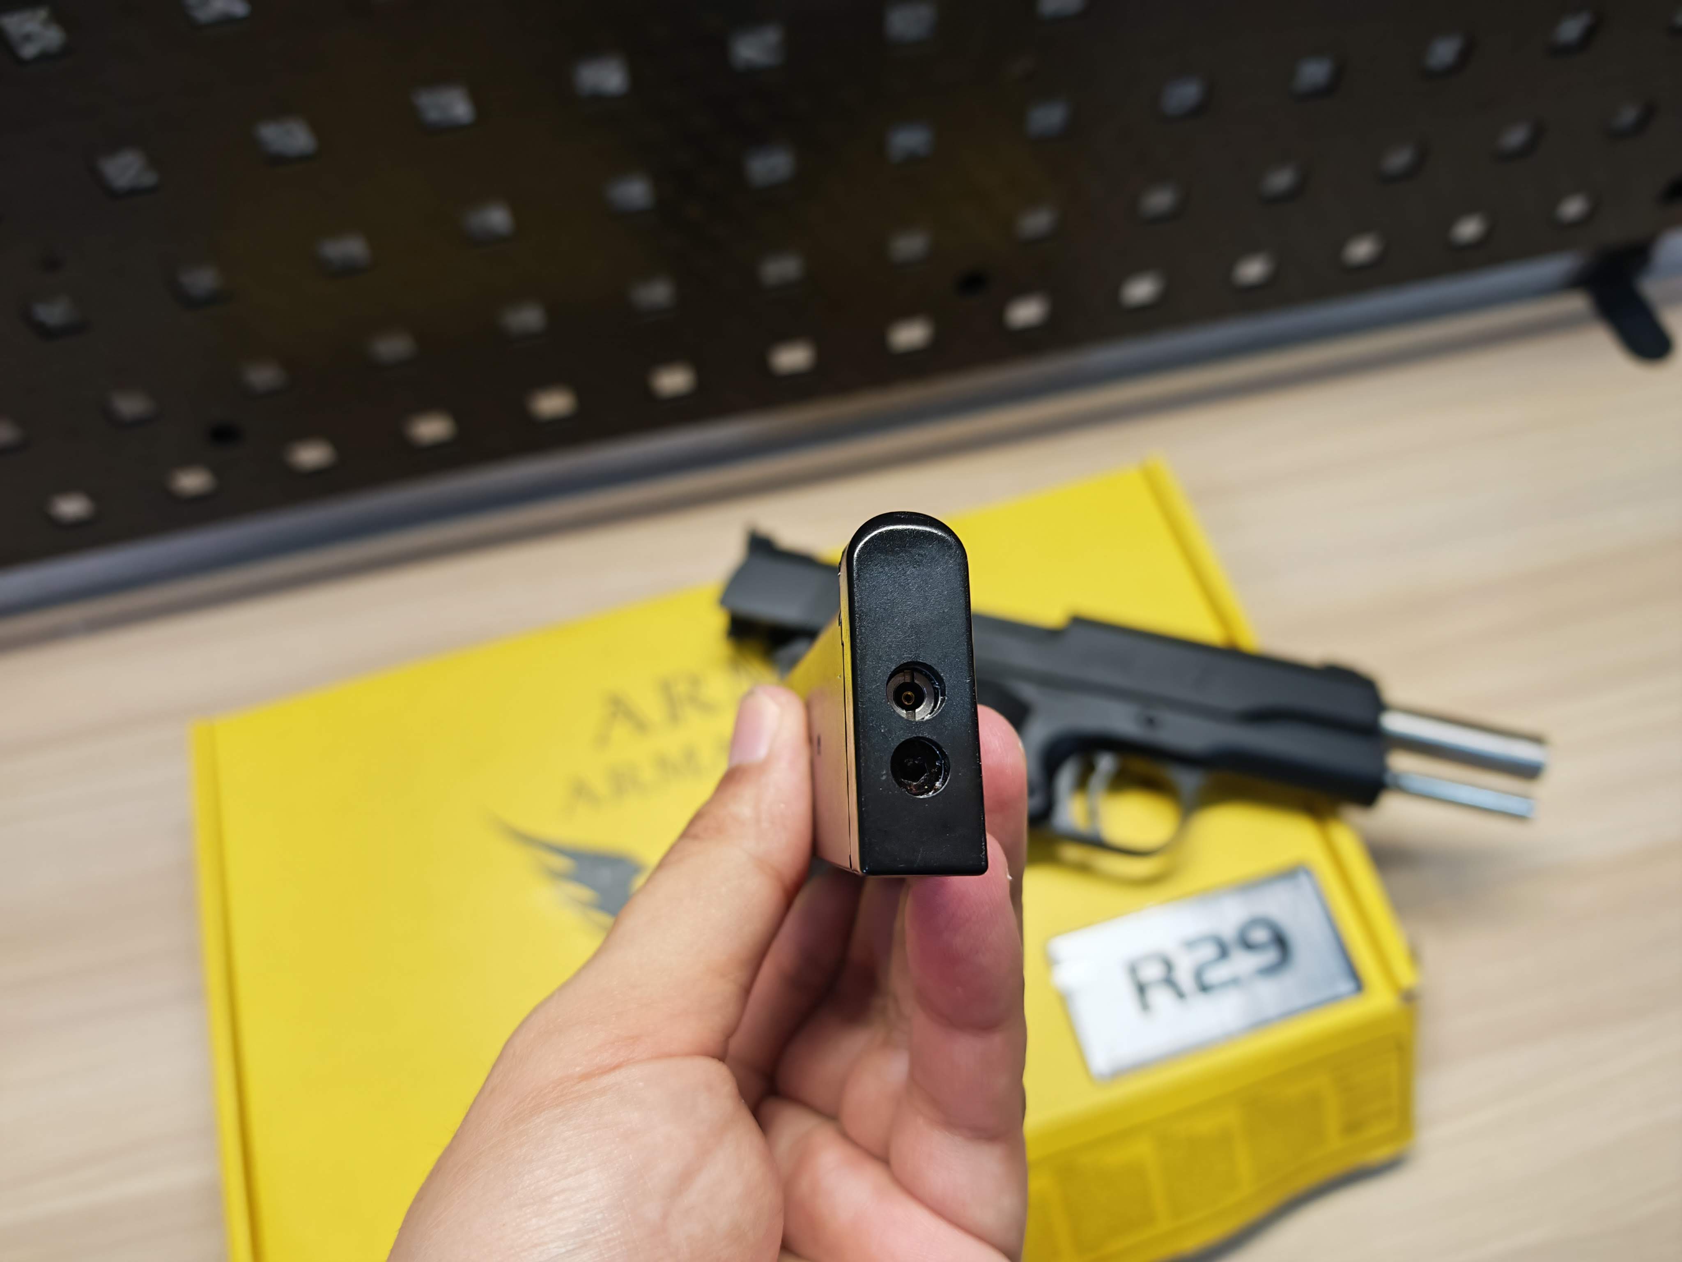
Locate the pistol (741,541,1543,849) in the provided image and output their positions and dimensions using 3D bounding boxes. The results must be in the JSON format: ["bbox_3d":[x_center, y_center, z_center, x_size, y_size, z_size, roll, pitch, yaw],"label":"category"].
[{"bbox_3d":[0.072,0.050,0.320,0.233,0.035,0.138,10,64,8],"label":"pistol"}]

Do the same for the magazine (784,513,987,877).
[{"bbox_3d":[0.001,0.015,0.186,0.014,0.121,0.041,1,81,-8],"label":"magazine"}]

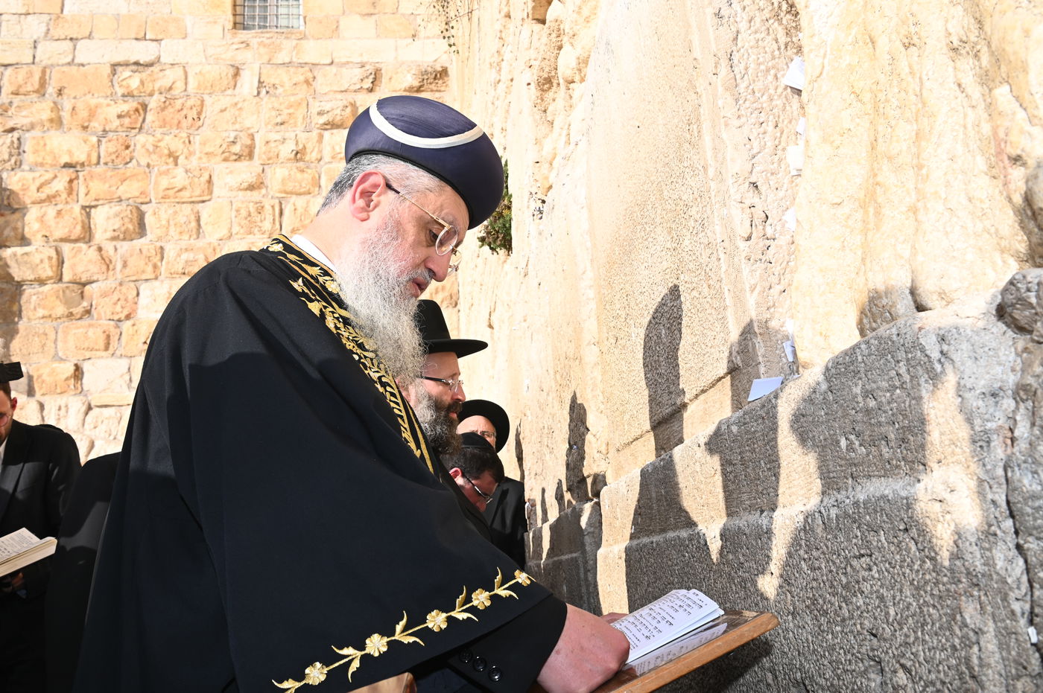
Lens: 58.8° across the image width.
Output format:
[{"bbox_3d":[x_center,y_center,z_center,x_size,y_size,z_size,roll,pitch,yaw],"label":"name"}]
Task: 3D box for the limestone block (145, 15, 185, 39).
[{"bbox_3d":[-4.499,-4.001,11.762,0.465,0.326,0.250,-2,-14,-7],"label":"limestone block"}]

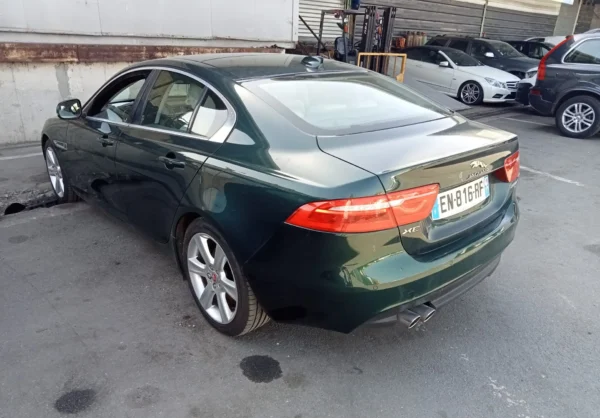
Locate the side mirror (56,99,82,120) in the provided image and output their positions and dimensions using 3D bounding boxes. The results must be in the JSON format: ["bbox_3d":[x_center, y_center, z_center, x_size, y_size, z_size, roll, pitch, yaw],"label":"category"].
[{"bbox_3d":[-1.787,-0.777,3.781,0.220,0.155,0.140,-17,26,-38],"label":"side mirror"}]

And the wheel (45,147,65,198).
[{"bbox_3d":[-2.280,-0.368,4.707,0.190,0.502,0.502,-17,26,-37],"label":"wheel"}]

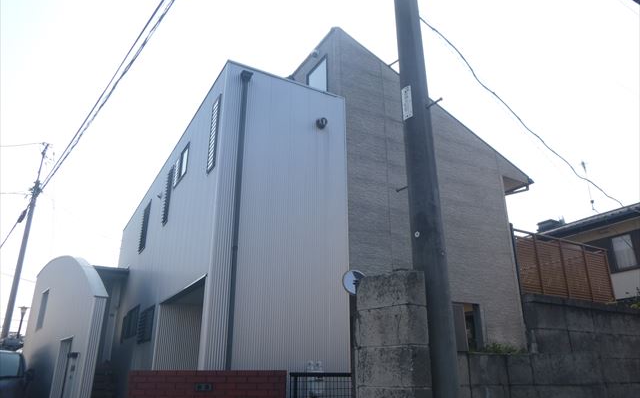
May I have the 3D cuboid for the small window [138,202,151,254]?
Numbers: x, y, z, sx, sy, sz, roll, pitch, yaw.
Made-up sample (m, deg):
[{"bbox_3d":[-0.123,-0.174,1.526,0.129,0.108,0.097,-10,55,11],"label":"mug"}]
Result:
[{"bbox_3d":[-4.070,0.606,10.808,0.130,1.170,0.430,12,-24,-28],"label":"small window"}]

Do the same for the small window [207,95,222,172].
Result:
[{"bbox_3d":[-1.562,-0.966,6.824,0.100,1.176,0.390,12,-24,-28],"label":"small window"}]

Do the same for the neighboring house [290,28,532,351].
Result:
[{"bbox_3d":[0.813,1.719,11.428,5.054,7.351,7.000,11,-24,-27],"label":"neighboring house"}]

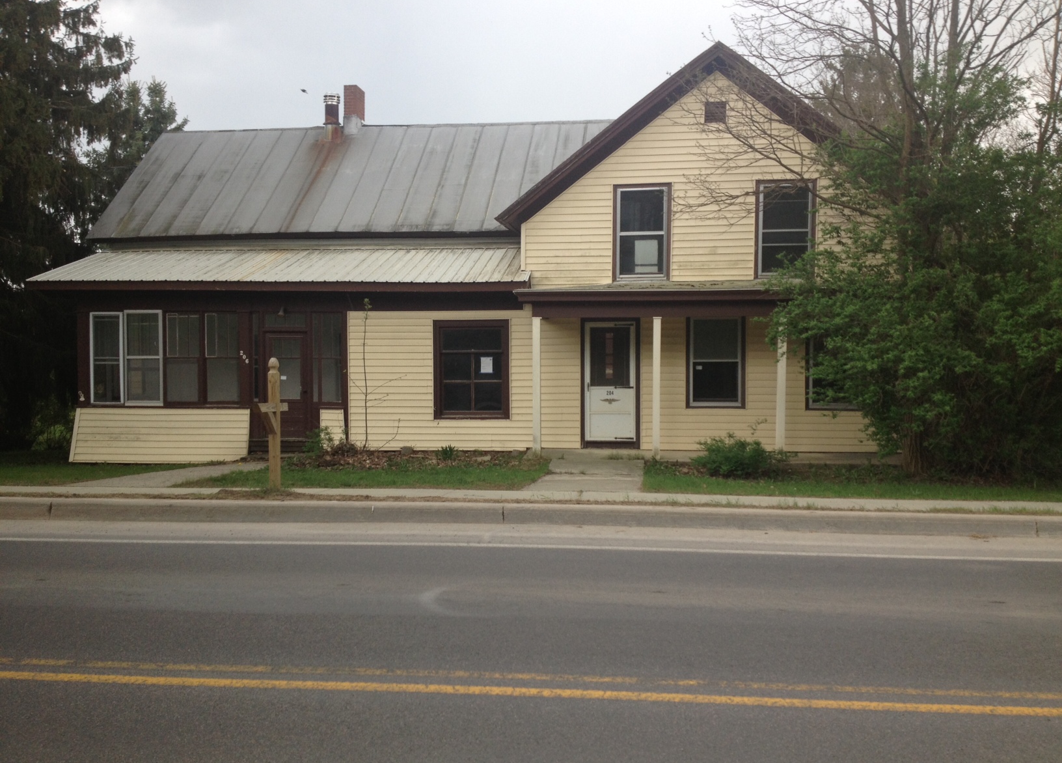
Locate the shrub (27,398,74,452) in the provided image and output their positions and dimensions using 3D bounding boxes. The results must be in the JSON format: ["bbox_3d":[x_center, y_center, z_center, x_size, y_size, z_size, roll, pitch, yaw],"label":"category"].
[{"bbox_3d":[-9.923,0.883,22.200,0.920,1.080,0.900,0,2,7],"label":"shrub"}]

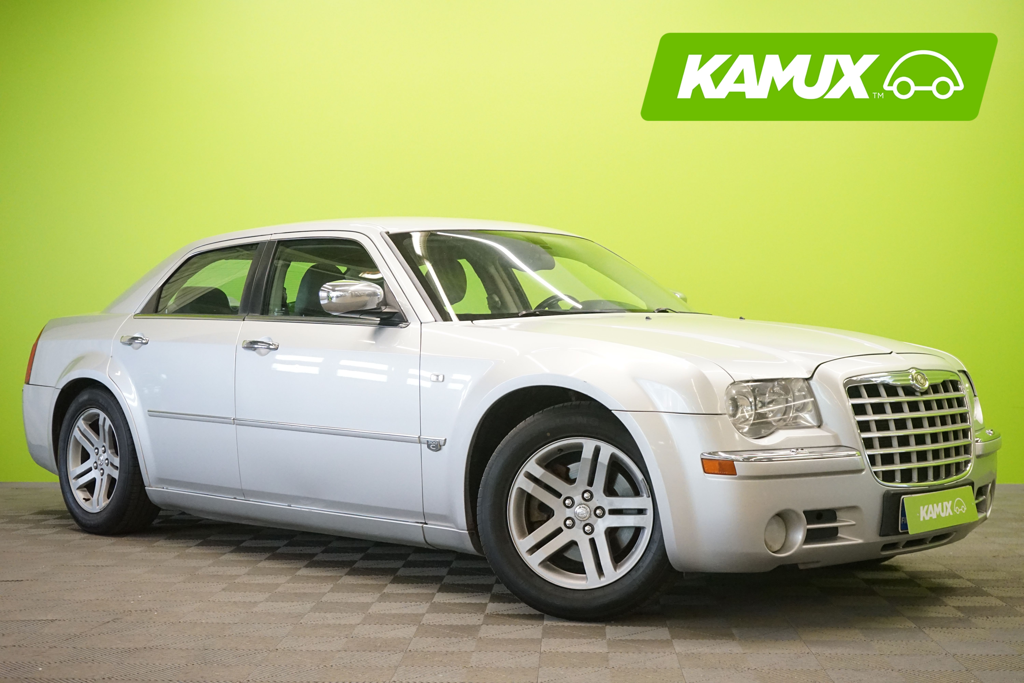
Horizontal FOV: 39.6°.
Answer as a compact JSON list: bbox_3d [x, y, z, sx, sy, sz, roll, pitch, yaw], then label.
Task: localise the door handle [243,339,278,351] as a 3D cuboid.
[{"bbox_3d":[-1.025,0.018,5.775,0.250,0.042,0.050,0,0,45],"label":"door handle"}]

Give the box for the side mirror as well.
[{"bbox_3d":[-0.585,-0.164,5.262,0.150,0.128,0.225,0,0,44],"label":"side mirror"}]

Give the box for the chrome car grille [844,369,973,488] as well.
[{"bbox_3d":[1.358,0.288,4.736,0.110,0.385,0.800,0,0,44],"label":"chrome car grille"}]

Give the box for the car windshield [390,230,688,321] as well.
[{"bbox_3d":[0.187,-0.262,5.859,1.400,0.120,0.770,0,33,-45],"label":"car windshield"}]

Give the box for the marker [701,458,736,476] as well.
[{"bbox_3d":[0.612,0.370,4.218,0.105,0.048,0.035,0,0,23],"label":"marker"}]

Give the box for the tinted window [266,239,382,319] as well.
[{"bbox_3d":[-0.732,-0.253,5.668,0.911,0.386,0.050,0,-23,45],"label":"tinted window"}]

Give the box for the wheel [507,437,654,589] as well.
[{"bbox_3d":[0.246,0.564,4.694,0.490,0.490,0.190,0,0,18],"label":"wheel"}]

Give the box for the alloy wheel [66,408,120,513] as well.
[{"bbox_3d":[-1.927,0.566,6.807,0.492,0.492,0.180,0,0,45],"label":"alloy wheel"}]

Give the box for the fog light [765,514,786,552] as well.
[{"bbox_3d":[0.798,0.587,4.352,0.055,0.112,0.112,0,0,44],"label":"fog light"}]

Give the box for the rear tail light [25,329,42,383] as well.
[{"bbox_3d":[-2.519,0.071,7.569,0.140,0.310,0.190,0,0,33],"label":"rear tail light"}]

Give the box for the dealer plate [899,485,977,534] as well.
[{"bbox_3d":[1.402,0.547,4.644,0.450,0.118,0.030,0,-9,-45],"label":"dealer plate"}]

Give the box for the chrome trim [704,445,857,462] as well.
[{"bbox_3d":[0.828,0.342,4.345,0.547,0.048,0.136,0,0,-32],"label":"chrome trim"}]

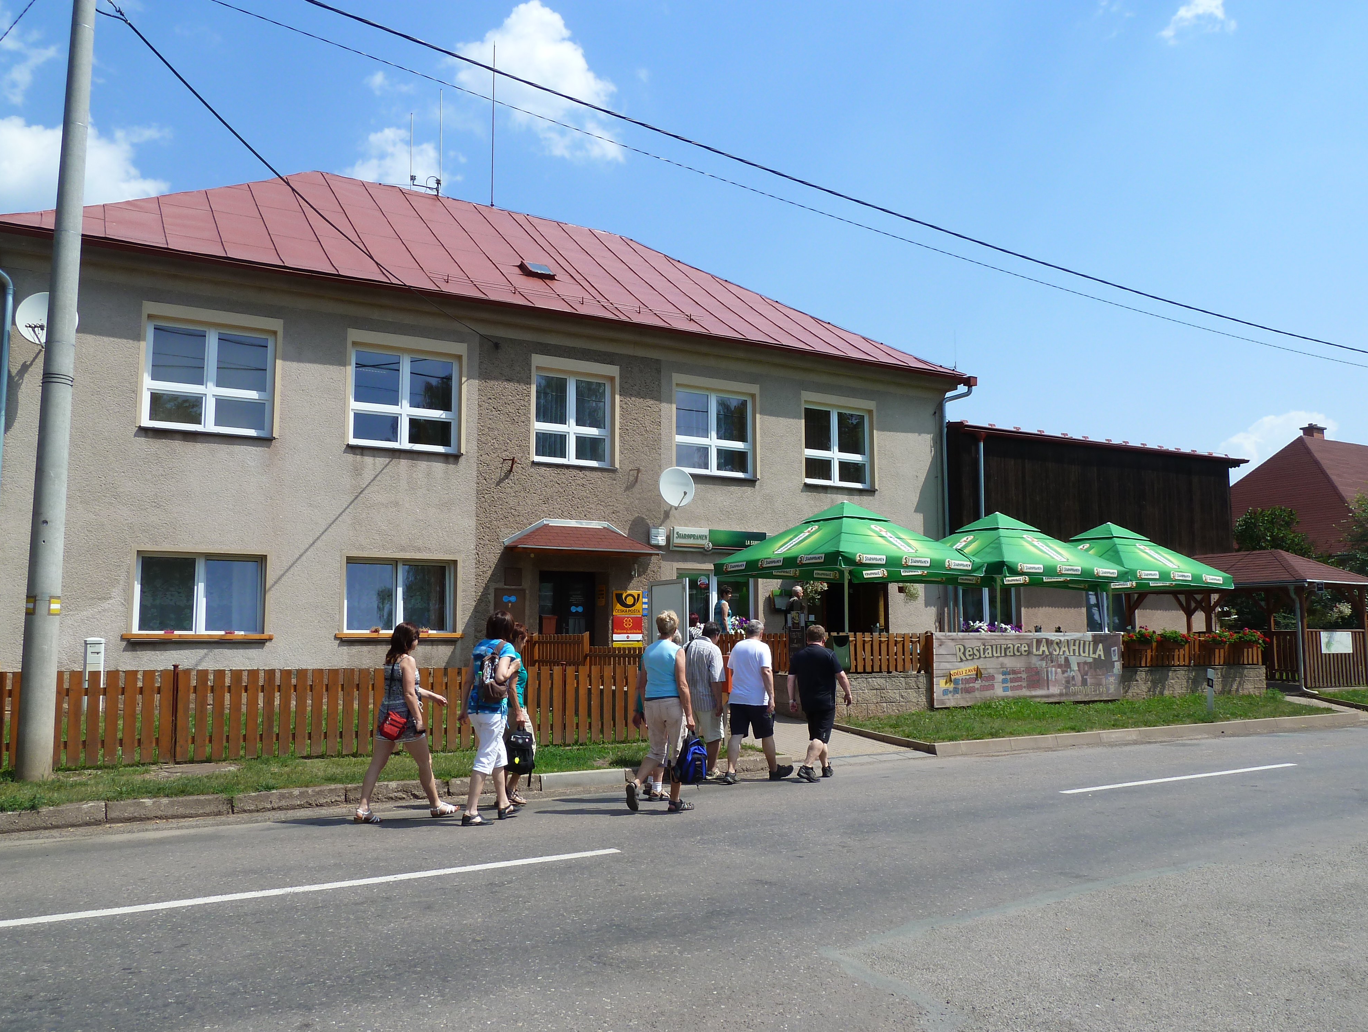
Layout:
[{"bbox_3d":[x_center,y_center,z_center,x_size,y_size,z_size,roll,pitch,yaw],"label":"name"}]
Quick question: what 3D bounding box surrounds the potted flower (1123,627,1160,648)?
[{"bbox_3d":[8.726,2.330,20.500,0.680,0.420,0.300,4,-7,-31],"label":"potted flower"}]

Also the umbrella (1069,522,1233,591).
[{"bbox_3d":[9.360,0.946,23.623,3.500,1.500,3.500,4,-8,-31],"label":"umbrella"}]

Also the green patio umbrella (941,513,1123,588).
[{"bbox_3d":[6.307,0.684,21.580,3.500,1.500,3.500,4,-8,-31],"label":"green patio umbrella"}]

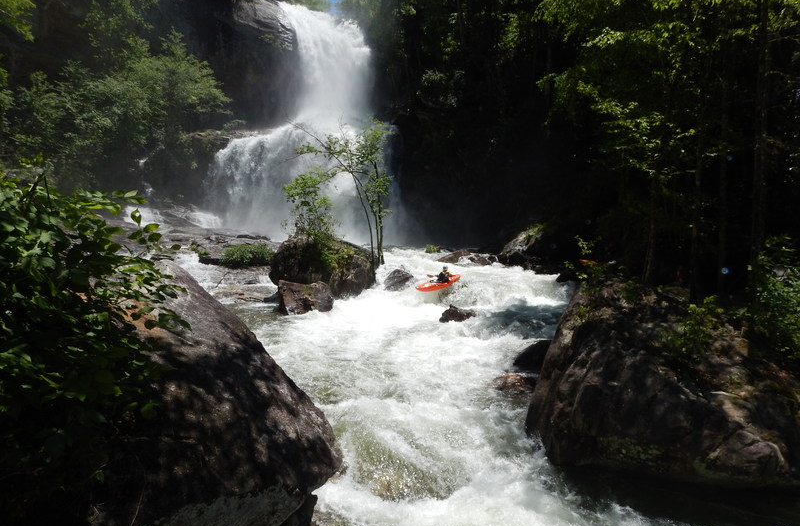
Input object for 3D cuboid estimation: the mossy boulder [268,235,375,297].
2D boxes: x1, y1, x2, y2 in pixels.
[{"bbox_3d":[-3.566,0.159,25.200,4.700,2.650,3.900,0,3,0],"label":"mossy boulder"}]

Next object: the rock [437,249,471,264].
[{"bbox_3d":[3.183,-0.387,33.000,2.000,0.850,1.500,0,3,0],"label":"rock"}]

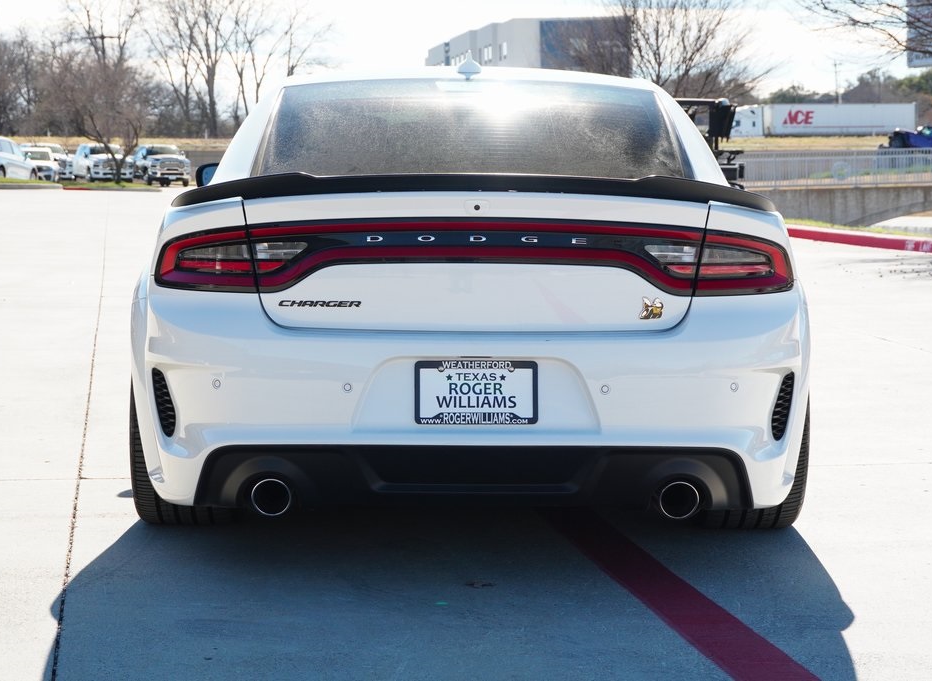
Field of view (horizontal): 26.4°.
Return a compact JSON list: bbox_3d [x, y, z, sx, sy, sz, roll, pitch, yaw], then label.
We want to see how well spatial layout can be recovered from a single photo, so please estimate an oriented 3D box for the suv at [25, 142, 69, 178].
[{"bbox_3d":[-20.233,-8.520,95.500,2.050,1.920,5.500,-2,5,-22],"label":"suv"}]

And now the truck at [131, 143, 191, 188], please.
[{"bbox_3d":[-14.683,-8.342,95.000,2.130,1.980,6.000,-2,5,-22],"label":"truck"}]

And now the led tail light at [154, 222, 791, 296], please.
[{"bbox_3d":[0.021,-0.219,5.260,1.700,0.205,0.270,0,5,0],"label":"led tail light"}]

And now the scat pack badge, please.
[{"bbox_3d":[0.480,-0.082,5.120,0.061,0.060,0.008,0,5,-3],"label":"scat pack badge"}]

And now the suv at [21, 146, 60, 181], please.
[{"bbox_3d":[-19.086,-7.763,88.000,1.860,1.600,4.600,-2,5,-22],"label":"suv"}]

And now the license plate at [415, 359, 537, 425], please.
[{"bbox_3d":[0.025,0.134,5.060,0.311,0.161,0.015,0,5,0],"label":"license plate"}]

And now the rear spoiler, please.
[{"bbox_3d":[0.021,-0.391,5.290,1.610,0.115,0.300,0,5,0],"label":"rear spoiler"}]

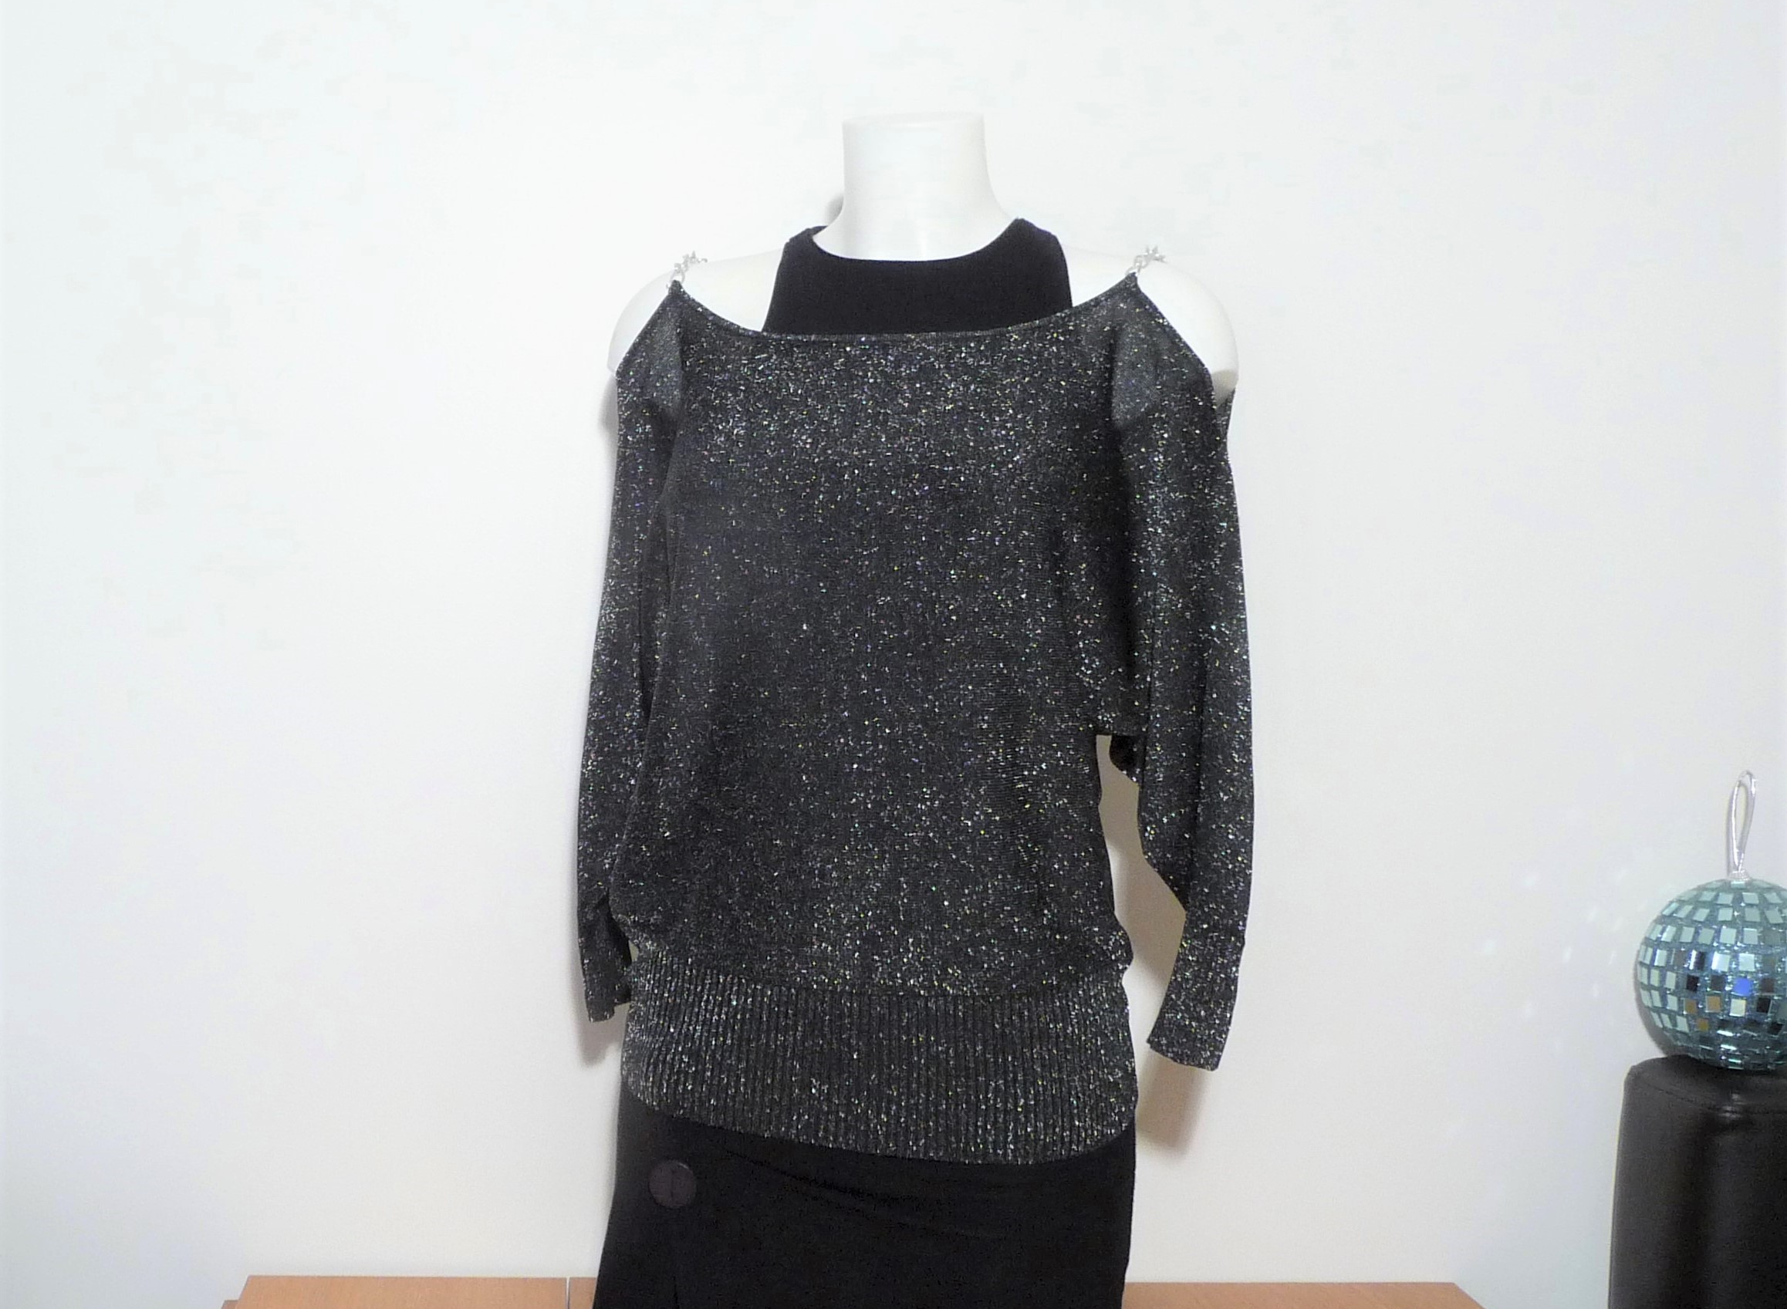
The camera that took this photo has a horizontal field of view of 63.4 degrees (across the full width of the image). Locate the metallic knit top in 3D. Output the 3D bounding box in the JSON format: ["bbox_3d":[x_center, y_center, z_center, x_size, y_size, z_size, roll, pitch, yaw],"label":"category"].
[{"bbox_3d":[0.007,0.028,1.030,0.460,0.626,0.250,2,5,10],"label":"metallic knit top"}]

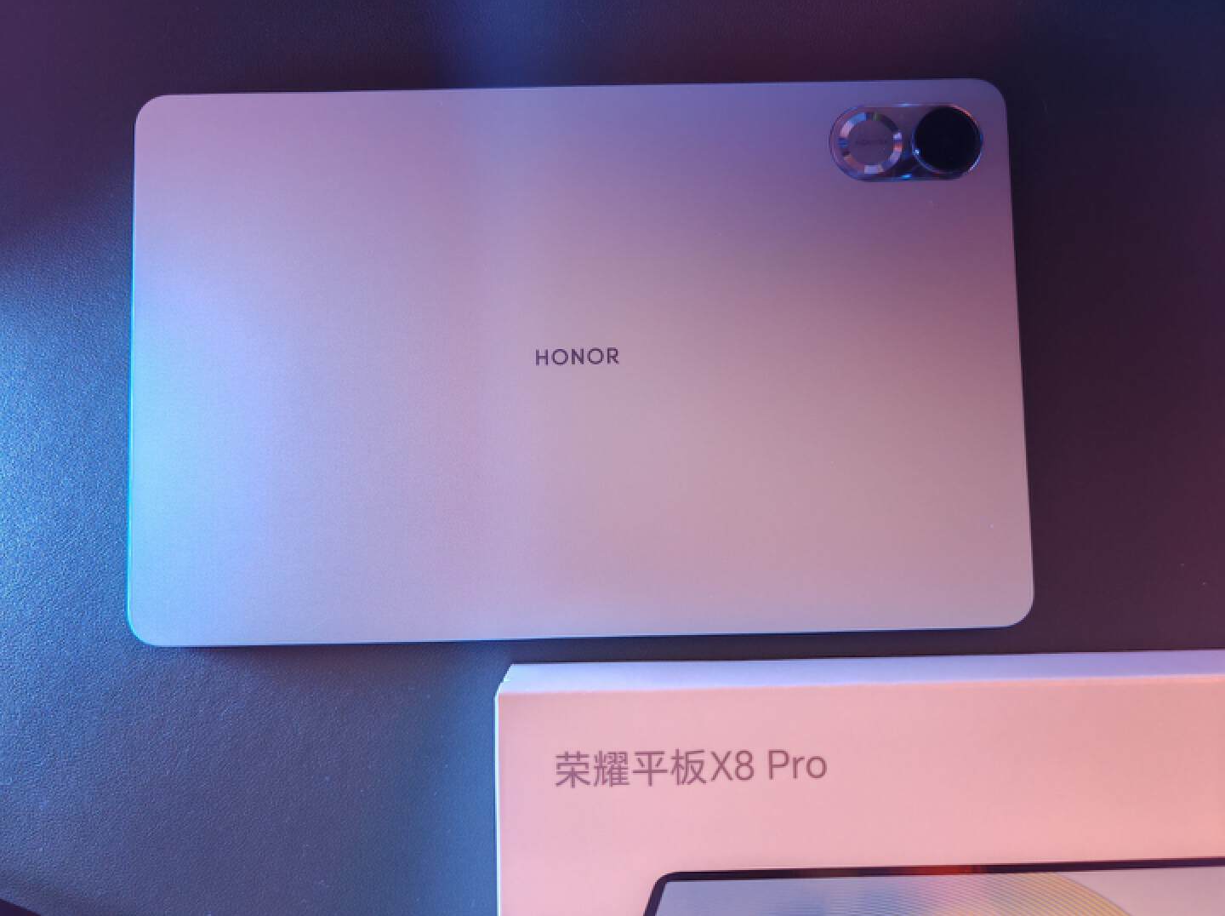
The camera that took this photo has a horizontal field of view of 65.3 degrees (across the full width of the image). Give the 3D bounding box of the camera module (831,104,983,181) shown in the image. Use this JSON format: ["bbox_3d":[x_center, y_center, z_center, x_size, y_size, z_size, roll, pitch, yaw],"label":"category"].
[{"bbox_3d":[0.090,-0.096,0.292,0.046,0.003,0.024,-1,86,0],"label":"camera module"}]

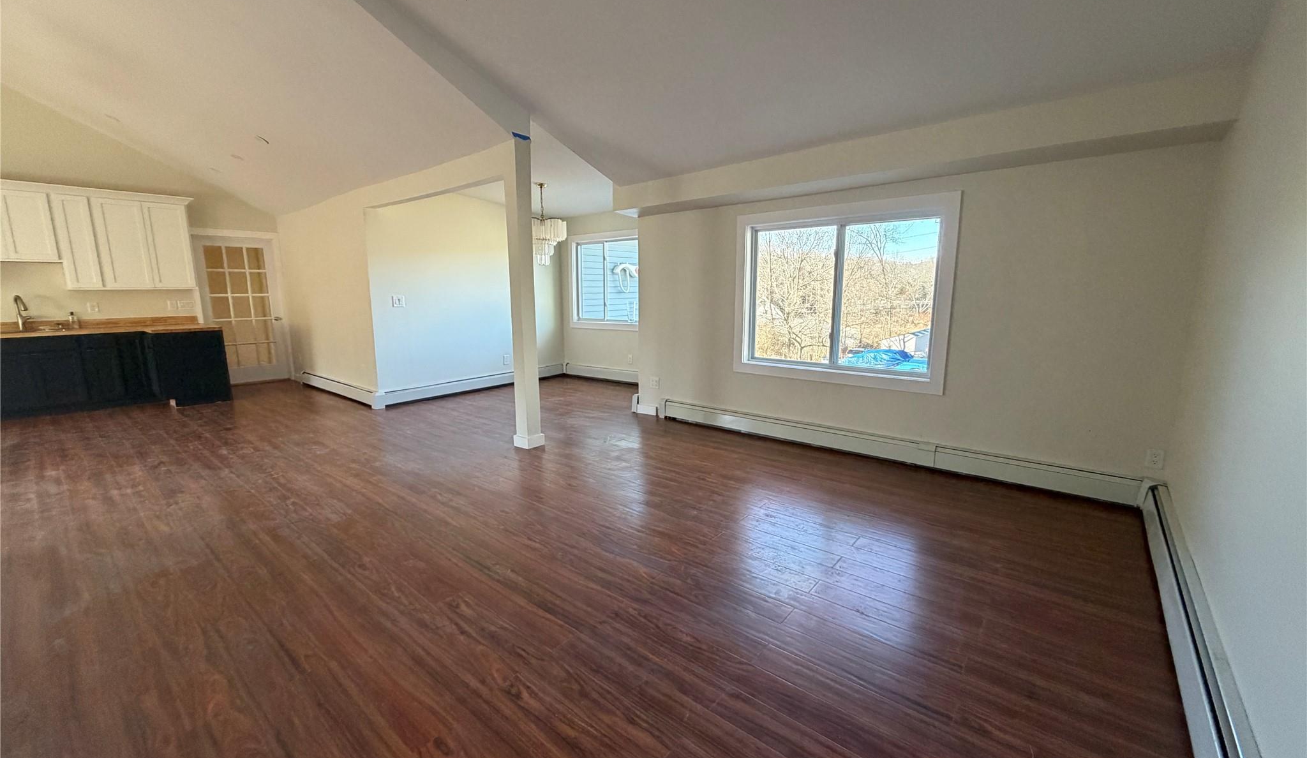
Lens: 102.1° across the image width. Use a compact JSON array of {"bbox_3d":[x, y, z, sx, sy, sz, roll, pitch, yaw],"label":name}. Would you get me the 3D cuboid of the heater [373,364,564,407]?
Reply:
[{"bbox_3d":[-2.240,0.052,7.078,0.075,0.190,2.890,7,12,37],"label":"heater"}]

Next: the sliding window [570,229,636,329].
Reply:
[{"bbox_3d":[-0.635,-1.373,7.503,1.480,1.340,0.110,8,12,39],"label":"sliding window"}]

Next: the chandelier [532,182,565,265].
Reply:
[{"bbox_3d":[-1.215,-1.696,5.817,0.510,0.880,0.510,8,12,39],"label":"chandelier"}]

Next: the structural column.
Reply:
[{"bbox_3d":[-1.063,-0.648,4.338,0.172,2.464,0.172,8,12,39],"label":"structural column"}]

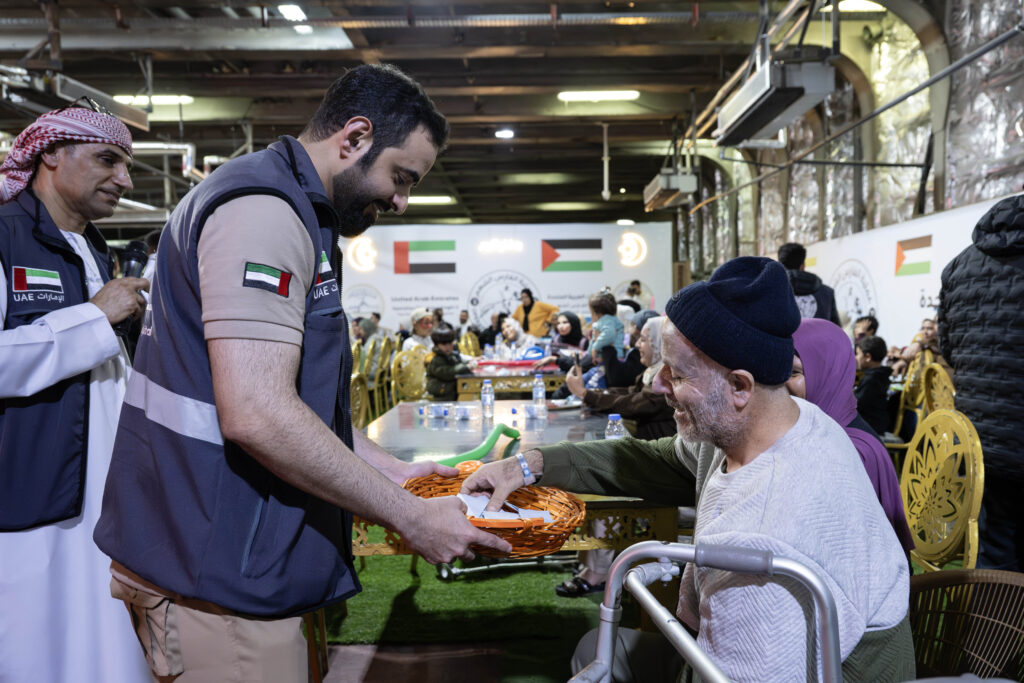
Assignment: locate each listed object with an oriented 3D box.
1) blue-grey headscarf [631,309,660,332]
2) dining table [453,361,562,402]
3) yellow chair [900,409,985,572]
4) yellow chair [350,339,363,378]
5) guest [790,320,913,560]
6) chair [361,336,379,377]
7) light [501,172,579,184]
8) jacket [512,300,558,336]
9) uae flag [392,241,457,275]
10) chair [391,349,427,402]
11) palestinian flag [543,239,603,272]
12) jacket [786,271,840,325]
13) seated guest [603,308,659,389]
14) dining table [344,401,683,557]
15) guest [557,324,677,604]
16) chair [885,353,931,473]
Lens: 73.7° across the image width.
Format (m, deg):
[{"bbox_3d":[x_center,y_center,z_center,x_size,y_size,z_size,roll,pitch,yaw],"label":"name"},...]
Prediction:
[{"bbox_3d":[0.863,-0.134,4.350,0.250,0.170,0.210,-1,2,-7],"label":"blue-grey headscarf"},{"bbox_3d":[0.067,0.615,6.741,1.100,0.750,2.140,-1,2,-1],"label":"dining table"},{"bbox_3d":[1.222,0.702,2.264,0.530,0.955,0.430,-1,2,1],"label":"yellow chair"},{"bbox_3d":[-2.446,0.501,9.816,0.530,0.955,0.430,0,2,4],"label":"yellow chair"},{"bbox_3d":[1.012,0.550,2.235,0.720,1.265,0.500,-1,2,-6],"label":"guest"},{"bbox_3d":[-1.883,0.475,8.095,0.520,1.000,0.450,-1,2,-1],"label":"chair"},{"bbox_3d":[0.602,-3.701,15.500,1.750,0.150,0.250,-1,2,-1],"label":"light"},{"bbox_3d":[0.301,-0.218,8.750,0.580,0.600,0.340,-1,2,7],"label":"jacket"},{"bbox_3d":[-1.498,-1.452,11.800,1.060,0.550,0.030,-1,2,-1],"label":"uae flag"},{"bbox_3d":[-0.912,0.574,7.012,0.430,0.955,0.530,1,2,36],"label":"chair"},{"bbox_3d":[1.108,-1.575,12.500,1.100,0.600,0.020,-1,2,-1],"label":"palestinian flag"},{"bbox_3d":[1.859,-0.122,4.400,0.500,0.690,0.310,0,2,13],"label":"jacket"},{"bbox_3d":[0.751,0.458,4.343,0.700,1.320,0.500,-1,2,-4],"label":"seated guest"},{"bbox_3d":[-0.106,0.790,3.109,1.180,0.755,2.360,-1,2,-1],"label":"dining table"},{"bbox_3d":[0.556,0.521,3.134,0.780,1.275,0.500,-1,2,-4],"label":"guest"},{"bbox_3d":[2.245,0.542,4.145,0.520,1.000,0.450,-1,2,-1],"label":"chair"}]

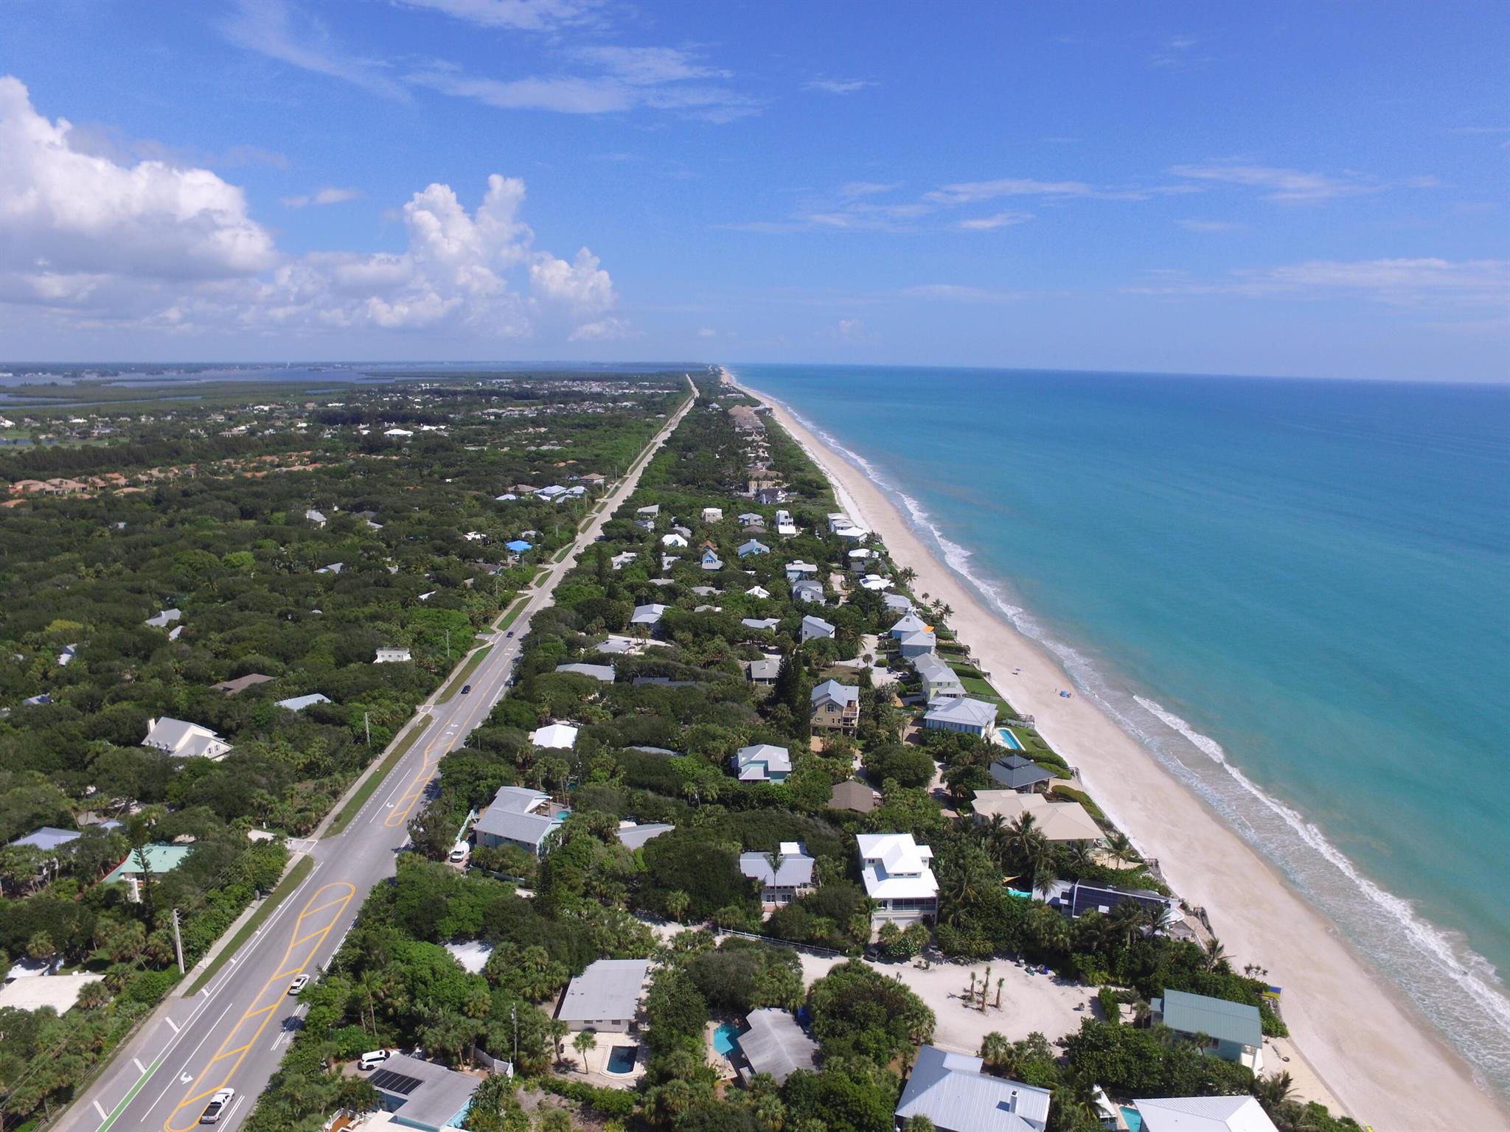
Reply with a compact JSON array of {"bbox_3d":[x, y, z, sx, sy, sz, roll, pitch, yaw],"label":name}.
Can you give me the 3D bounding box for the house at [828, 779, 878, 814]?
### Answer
[{"bbox_3d":[23.791,58.355,215.468,11.400,5.600,14.500,1,13,1],"label":"house"}]

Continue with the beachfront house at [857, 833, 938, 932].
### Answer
[{"bbox_3d":[27.550,59.730,168.810,13.200,10.800,17.500,0,13,-2],"label":"beachfront house"}]

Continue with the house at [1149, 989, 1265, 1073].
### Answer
[{"bbox_3d":[72.586,73.845,140.153,15.500,6.200,9.600,5,14,17],"label":"house"}]

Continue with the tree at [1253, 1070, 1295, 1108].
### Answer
[{"bbox_3d":[76.432,76.951,128.021,5.600,5.800,5.600,0,13,-1],"label":"tree"}]

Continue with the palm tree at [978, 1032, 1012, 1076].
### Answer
[{"bbox_3d":[35.060,71.520,128.000,4.600,6.900,4.600,1,13,0],"label":"palm tree"}]

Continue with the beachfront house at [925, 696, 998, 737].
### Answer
[{"bbox_3d":[62.145,44.774,262.557,18.000,6.600,16.800,6,14,21],"label":"beachfront house"}]

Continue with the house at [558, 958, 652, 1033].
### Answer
[{"bbox_3d":[-25.882,74.051,150.752,12.700,3.600,14.600,1,13,1],"label":"house"}]

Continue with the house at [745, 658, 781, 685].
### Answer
[{"bbox_3d":[3.929,37.525,304.889,10.700,4.300,15.000,1,13,0],"label":"house"}]

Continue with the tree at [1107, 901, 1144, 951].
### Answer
[{"bbox_3d":[70.645,69.201,166.447,5.200,8.400,5.200,1,13,0],"label":"tree"}]

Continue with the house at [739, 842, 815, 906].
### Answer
[{"bbox_3d":[4.440,60.310,170.890,14.700,8.000,10.600,0,13,-2],"label":"house"}]

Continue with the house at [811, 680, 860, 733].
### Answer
[{"bbox_3d":[24.130,42.208,259.387,13.800,12.000,14.000,2,13,5],"label":"house"}]

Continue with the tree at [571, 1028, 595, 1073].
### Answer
[{"bbox_3d":[-25.040,70.910,126.540,3.600,6.900,3.600,1,13,0],"label":"tree"}]

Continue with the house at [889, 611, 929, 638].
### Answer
[{"bbox_3d":[62.174,23.870,352.845,15.400,10.300,15.000,1,13,2],"label":"house"}]

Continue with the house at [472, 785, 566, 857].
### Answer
[{"bbox_3d":[-49.830,55.930,189.590,17.500,6.200,16.500,5,14,18],"label":"house"}]

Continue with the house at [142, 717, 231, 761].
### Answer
[{"bbox_3d":[-142.070,45.310,221.030,21.000,9.500,12.500,6,14,21],"label":"house"}]

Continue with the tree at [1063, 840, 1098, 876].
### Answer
[{"bbox_3d":[69.793,62.712,186.999,6.600,6.400,6.600,0,13,-1],"label":"tree"}]

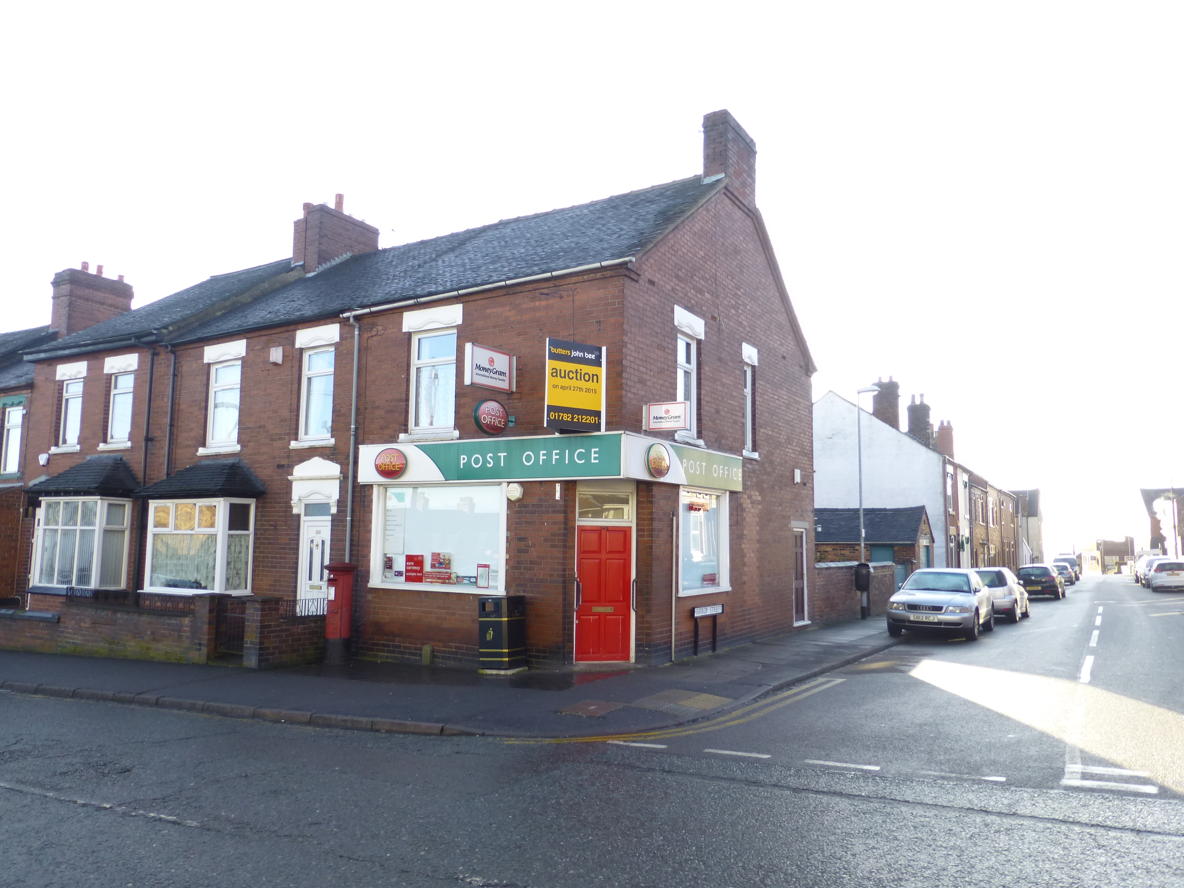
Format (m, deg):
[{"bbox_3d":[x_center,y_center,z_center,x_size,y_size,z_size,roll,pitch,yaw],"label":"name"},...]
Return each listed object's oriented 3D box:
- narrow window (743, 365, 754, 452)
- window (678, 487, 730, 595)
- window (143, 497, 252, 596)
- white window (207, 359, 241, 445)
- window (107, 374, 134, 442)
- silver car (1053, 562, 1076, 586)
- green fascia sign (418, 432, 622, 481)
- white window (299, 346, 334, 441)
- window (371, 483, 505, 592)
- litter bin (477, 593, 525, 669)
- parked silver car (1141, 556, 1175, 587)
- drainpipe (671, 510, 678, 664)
[{"bbox_3d":[2.889,-0.694,15.680,0.100,1.640,0.580,-3,-7,32],"label":"narrow window"},{"bbox_3d":[1.869,1.634,13.771,0.195,1.706,1.950,-3,-7,31],"label":"window"},{"bbox_3d":[-7.462,1.912,15.589,2.320,1.720,0.680,-3,-7,31],"label":"window"},{"bbox_3d":[-7.344,-0.788,16.545,1.094,1.731,0.100,-3,-7,32],"label":"white window"},{"bbox_3d":[-10.516,-0.808,18.492,0.978,1.526,0.100,-3,-7,29],"label":"window"},{"bbox_3d":[31.682,8.713,55.574,1.720,1.430,4.200,-3,-7,32],"label":"silver car"},{"bbox_3d":[-1.151,0.230,12.251,3.743,0.615,0.120,-3,-7,32],"label":"green fascia sign"},{"bbox_3d":[-4.984,-0.902,15.068,0.959,1.719,0.100,-3,-7,32],"label":"white window"},{"bbox_3d":[-2.486,1.498,13.121,2.847,1.706,0.195,-3,-7,31],"label":"window"},{"bbox_3d":[-1.271,2.670,11.659,0.526,0.985,0.517,-8,-9,31],"label":"litter bin"},{"bbox_3d":[31.742,7.187,45.596,1.720,1.600,4.100,-3,-7,32],"label":"parked silver car"},{"bbox_3d":[1.240,2.155,12.430,0.075,2.218,0.075,-3,-7,32],"label":"drainpipe"}]

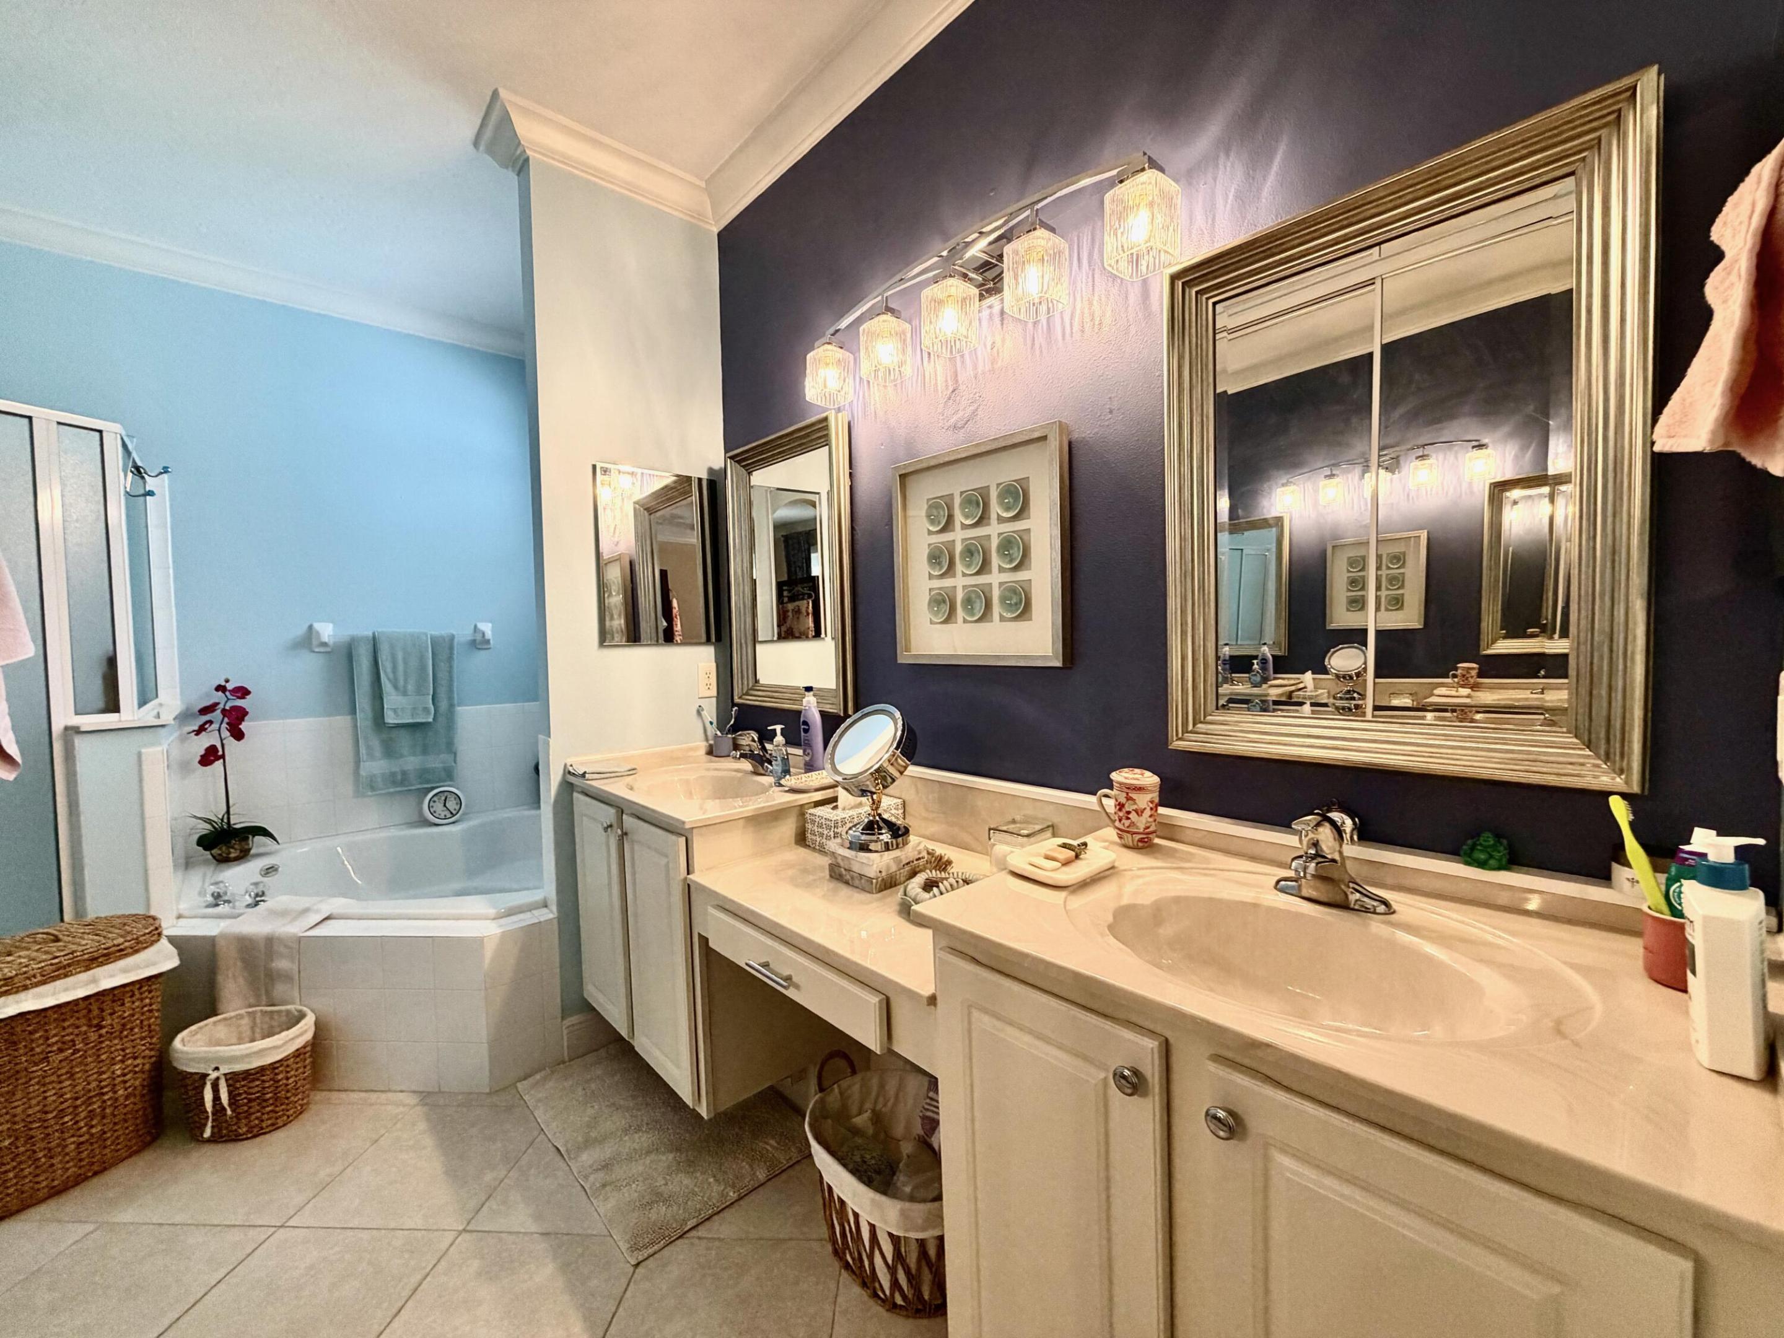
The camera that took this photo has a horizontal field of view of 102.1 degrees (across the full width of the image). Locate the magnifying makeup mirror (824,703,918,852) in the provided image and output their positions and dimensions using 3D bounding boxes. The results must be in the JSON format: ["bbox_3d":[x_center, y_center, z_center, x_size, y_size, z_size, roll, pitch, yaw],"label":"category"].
[{"bbox_3d":[-0.046,0.239,1.625,0.192,0.309,0.224,-4,3,-42],"label":"magnifying makeup mirror"}]

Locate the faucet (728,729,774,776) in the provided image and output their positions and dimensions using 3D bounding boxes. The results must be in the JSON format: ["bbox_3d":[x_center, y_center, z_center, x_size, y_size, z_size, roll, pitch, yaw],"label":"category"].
[{"bbox_3d":[-0.413,0.247,2.146,0.146,0.129,0.158,-4,3,-42],"label":"faucet"}]

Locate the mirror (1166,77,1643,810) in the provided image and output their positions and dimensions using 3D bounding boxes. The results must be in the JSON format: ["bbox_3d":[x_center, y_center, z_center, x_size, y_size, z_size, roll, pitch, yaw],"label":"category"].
[{"bbox_3d":[0.711,-0.278,1.085,0.038,0.849,0.606,-4,3,-42],"label":"mirror"}]

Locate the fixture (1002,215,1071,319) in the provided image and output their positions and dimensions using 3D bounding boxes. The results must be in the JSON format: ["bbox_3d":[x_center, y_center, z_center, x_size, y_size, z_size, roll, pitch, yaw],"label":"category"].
[{"bbox_3d":[0.287,-0.779,1.424,0.097,0.136,0.097,-3,3,-42],"label":"fixture"}]

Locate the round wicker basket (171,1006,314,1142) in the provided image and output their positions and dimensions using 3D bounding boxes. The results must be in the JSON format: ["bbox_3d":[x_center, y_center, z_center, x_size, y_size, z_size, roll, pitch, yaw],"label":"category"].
[{"bbox_3d":[-1.732,1.083,1.939,0.302,0.252,0.230,-1,2,0],"label":"round wicker basket"}]

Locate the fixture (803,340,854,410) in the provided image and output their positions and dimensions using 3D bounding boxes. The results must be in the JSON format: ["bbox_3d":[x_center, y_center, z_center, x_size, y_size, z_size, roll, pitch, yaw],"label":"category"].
[{"bbox_3d":[-0.170,-0.787,1.942,0.093,0.122,0.093,-4,3,-42],"label":"fixture"}]

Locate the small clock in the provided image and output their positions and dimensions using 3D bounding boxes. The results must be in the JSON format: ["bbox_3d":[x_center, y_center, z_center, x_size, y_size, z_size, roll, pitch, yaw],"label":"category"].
[{"bbox_3d":[-1.998,0.614,3.224,0.156,0.156,0.045,-3,-13,-42],"label":"small clock"}]

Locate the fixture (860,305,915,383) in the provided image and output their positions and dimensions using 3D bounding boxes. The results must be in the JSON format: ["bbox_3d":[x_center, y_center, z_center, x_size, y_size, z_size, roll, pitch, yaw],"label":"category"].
[{"bbox_3d":[-0.017,-0.784,1.755,0.097,0.136,0.097,-3,3,-42],"label":"fixture"}]

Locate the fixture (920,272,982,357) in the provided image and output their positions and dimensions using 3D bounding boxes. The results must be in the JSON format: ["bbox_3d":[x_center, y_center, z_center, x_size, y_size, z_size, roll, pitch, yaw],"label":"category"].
[{"bbox_3d":[0.129,-0.782,1.596,0.097,0.136,0.097,-3,3,-42],"label":"fixture"}]

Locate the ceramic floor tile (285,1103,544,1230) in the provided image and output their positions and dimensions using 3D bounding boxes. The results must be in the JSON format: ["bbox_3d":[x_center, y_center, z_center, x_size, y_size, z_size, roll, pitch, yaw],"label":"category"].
[{"bbox_3d":[-1.112,1.205,1.765,0.411,0.010,0.411,-1,2,3],"label":"ceramic floor tile"}]

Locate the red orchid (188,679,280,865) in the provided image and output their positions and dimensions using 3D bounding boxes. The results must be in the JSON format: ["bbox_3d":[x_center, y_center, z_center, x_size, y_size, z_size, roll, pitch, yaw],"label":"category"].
[{"bbox_3d":[-2.501,0.375,2.734,0.252,0.695,0.212,-4,3,-42],"label":"red orchid"}]

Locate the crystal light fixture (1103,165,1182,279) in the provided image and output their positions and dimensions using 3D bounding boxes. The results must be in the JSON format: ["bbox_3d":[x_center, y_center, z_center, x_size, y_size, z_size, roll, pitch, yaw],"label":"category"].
[{"bbox_3d":[0.440,-0.773,1.266,0.093,0.122,0.093,-4,3,-42],"label":"crystal light fixture"}]

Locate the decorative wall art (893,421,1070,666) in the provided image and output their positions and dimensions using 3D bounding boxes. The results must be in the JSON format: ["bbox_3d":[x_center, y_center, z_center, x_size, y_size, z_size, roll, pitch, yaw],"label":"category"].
[{"bbox_3d":[0.191,-0.259,1.665,0.037,0.495,0.498,-4,3,-42],"label":"decorative wall art"}]

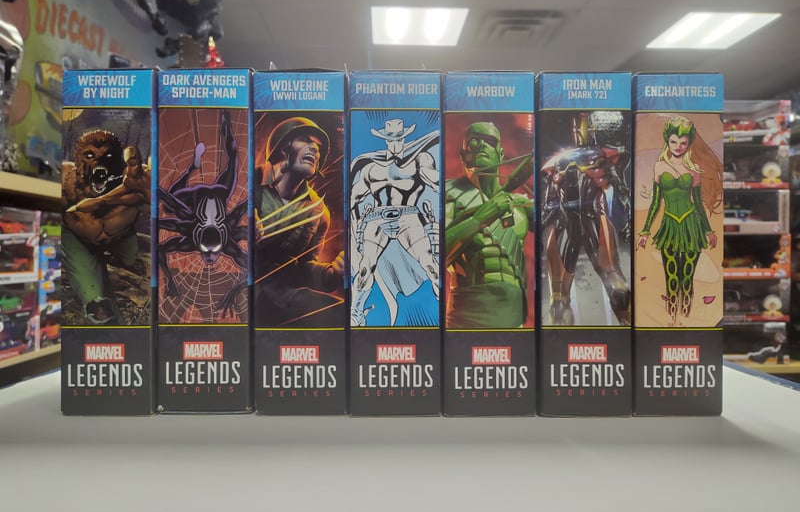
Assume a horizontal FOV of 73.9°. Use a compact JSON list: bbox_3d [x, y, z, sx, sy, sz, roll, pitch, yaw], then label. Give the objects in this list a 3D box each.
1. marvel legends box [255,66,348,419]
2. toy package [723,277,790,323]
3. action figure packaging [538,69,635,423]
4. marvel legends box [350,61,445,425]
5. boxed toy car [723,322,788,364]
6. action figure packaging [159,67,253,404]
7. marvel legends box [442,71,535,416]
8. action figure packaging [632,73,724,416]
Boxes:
[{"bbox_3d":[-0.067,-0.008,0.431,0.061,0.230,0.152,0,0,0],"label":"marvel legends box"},{"bbox_3d":[0.839,0.111,1.377,0.260,0.109,0.115,0,0,0],"label":"toy package"},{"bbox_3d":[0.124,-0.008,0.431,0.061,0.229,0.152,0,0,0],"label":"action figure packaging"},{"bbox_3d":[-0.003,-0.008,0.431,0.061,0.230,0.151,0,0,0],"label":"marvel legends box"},{"bbox_3d":[1.010,0.257,1.623,0.270,0.123,0.125,0,0,0],"label":"boxed toy car"},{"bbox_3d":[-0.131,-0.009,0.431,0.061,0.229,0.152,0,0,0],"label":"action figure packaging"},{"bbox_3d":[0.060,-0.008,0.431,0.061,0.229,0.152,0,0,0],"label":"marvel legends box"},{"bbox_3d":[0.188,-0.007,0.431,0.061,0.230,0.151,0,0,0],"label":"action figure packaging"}]

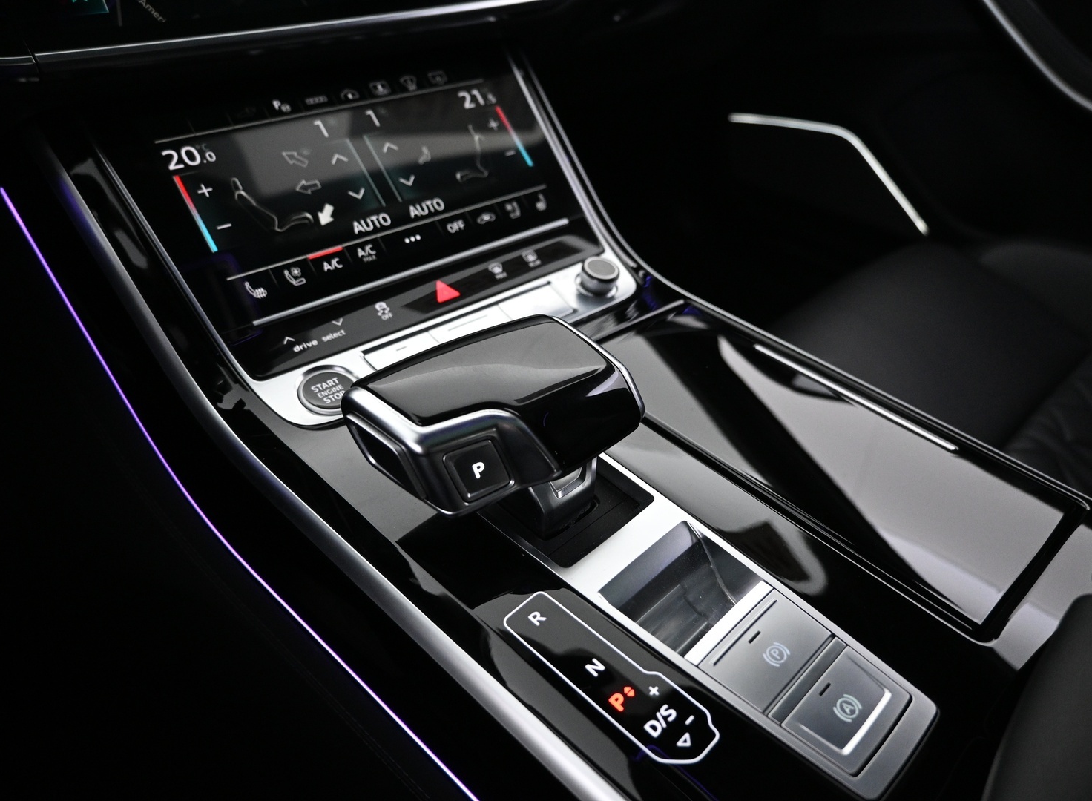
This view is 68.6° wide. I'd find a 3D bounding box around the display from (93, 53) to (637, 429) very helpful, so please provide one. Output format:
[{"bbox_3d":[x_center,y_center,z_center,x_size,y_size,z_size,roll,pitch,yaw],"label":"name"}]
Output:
[{"bbox_3d":[-0.070,-0.093,0.405,0.232,0.030,0.174,-25,77,-31],"label":"display"}]

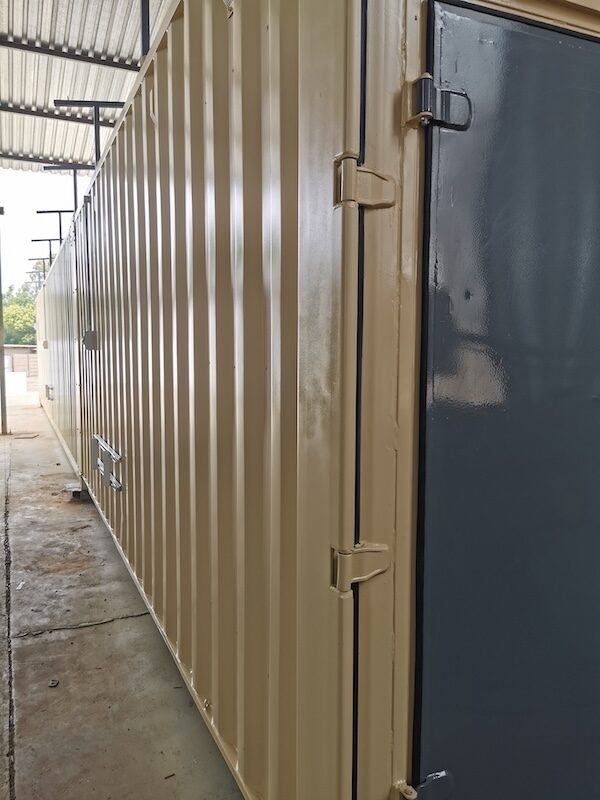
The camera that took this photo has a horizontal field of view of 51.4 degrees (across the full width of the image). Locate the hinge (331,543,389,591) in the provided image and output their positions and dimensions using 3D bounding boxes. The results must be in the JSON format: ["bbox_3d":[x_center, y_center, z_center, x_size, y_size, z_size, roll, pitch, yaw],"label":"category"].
[{"bbox_3d":[0.140,0.369,1.388,0.140,0.095,0.045,-2,5,-24],"label":"hinge"}]

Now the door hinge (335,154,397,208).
[{"bbox_3d":[0.144,-0.453,1.321,0.142,0.099,0.045,-2,5,-24],"label":"door hinge"}]

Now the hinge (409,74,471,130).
[{"bbox_3d":[0.313,-0.649,1.366,0.158,0.095,0.055,-2,5,-24],"label":"hinge"}]

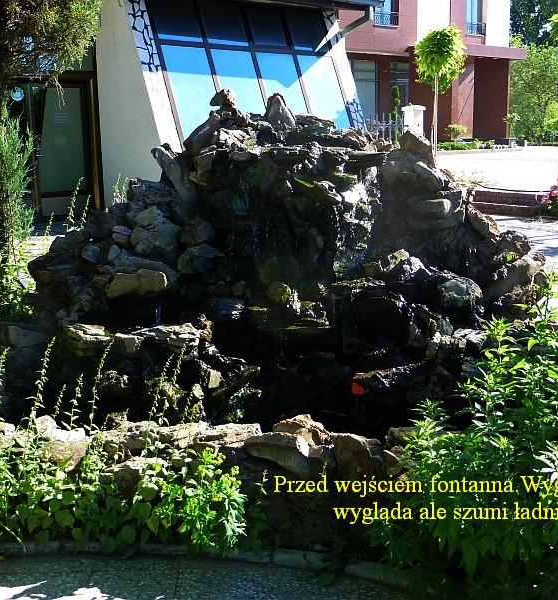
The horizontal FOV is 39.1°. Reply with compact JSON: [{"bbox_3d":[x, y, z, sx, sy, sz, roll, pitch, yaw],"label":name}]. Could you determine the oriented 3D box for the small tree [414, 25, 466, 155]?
[{"bbox_3d":[4.289,-5.372,21.000,1.335,3.862,1.360,1,12,11],"label":"small tree"}]

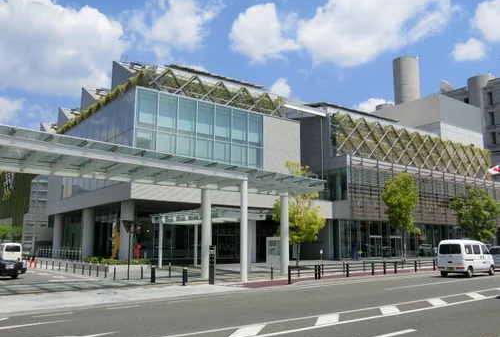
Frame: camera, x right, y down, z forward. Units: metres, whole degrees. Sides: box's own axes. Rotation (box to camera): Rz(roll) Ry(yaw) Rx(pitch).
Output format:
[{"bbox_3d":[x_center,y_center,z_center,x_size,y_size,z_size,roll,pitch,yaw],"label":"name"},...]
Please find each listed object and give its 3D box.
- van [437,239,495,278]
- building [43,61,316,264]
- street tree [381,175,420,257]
[{"bbox_3d":[11.208,4.614,25.380,3.400,1.880,1.500,8,-11,-41],"label":"van"},{"bbox_3d":[-7.689,0.759,46.026,17.000,15.500,20.000,7,-11,-38],"label":"building"},{"bbox_3d":[14.971,4.634,48.424,3.800,8.580,3.800,8,-12,-42],"label":"street tree"}]

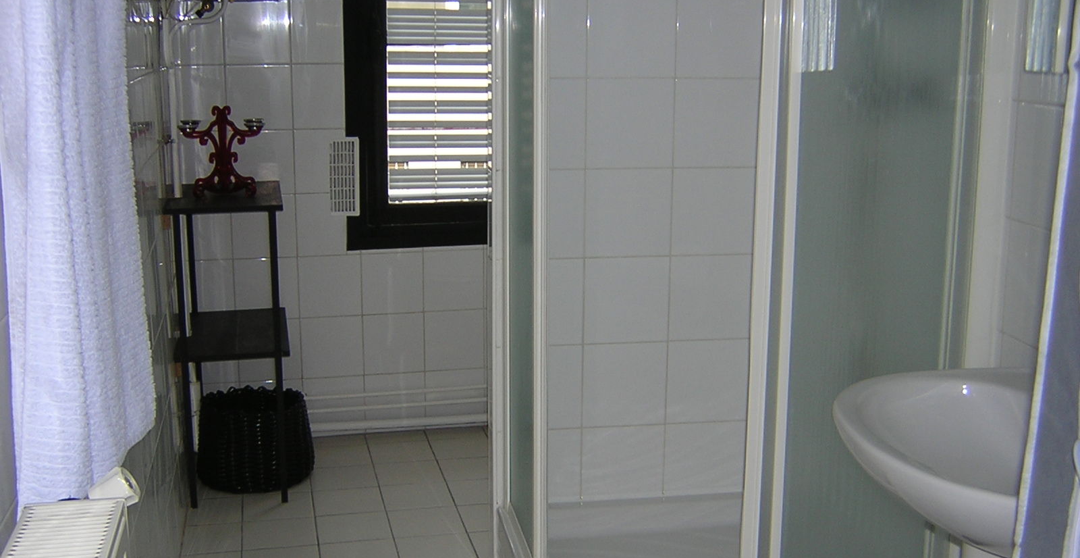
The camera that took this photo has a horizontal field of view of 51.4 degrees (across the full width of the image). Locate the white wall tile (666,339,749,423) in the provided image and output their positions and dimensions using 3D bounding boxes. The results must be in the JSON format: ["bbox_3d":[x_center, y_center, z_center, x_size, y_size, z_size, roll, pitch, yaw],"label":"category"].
[{"bbox_3d":[0.398,0.238,2.662,0.200,0.200,0.010,-2,10,-13],"label":"white wall tile"}]

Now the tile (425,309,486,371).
[{"bbox_3d":[-0.281,0.203,3.712,0.200,0.200,0.010,-2,12,-13],"label":"tile"}]

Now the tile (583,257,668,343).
[{"bbox_3d":[0.200,0.048,2.581,0.200,0.200,0.010,-2,10,-13],"label":"tile"}]

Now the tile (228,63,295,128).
[{"bbox_3d":[-0.855,-0.553,3.419,0.200,0.200,0.010,-3,12,-14],"label":"tile"}]

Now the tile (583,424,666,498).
[{"bbox_3d":[0.198,0.429,2.648,0.200,0.174,0.010,-2,10,-13],"label":"tile"}]

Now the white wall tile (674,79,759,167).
[{"bbox_3d":[0.401,-0.353,2.558,0.200,0.200,0.010,-2,10,-13],"label":"white wall tile"}]

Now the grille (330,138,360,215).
[{"bbox_3d":[-0.618,-0.322,3.533,0.105,0.245,0.015,-3,12,-14],"label":"grille"}]

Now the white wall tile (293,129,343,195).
[{"bbox_3d":[-0.678,-0.366,3.496,0.168,0.200,0.010,-2,12,-13],"label":"white wall tile"}]

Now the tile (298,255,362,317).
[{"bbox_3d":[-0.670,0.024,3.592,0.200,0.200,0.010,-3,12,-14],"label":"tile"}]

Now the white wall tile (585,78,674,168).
[{"bbox_3d":[0.202,-0.346,2.512,0.200,0.200,0.010,-2,10,-13],"label":"white wall tile"}]

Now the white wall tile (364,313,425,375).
[{"bbox_3d":[-0.475,0.211,3.665,0.200,0.200,0.010,-2,12,-13],"label":"white wall tile"}]

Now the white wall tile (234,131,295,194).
[{"bbox_3d":[-0.855,-0.358,3.454,0.200,0.200,0.010,-2,12,-13],"label":"white wall tile"}]

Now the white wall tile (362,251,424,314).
[{"bbox_3d":[-0.477,0.015,3.641,0.200,0.200,0.010,-3,12,-14],"label":"white wall tile"}]

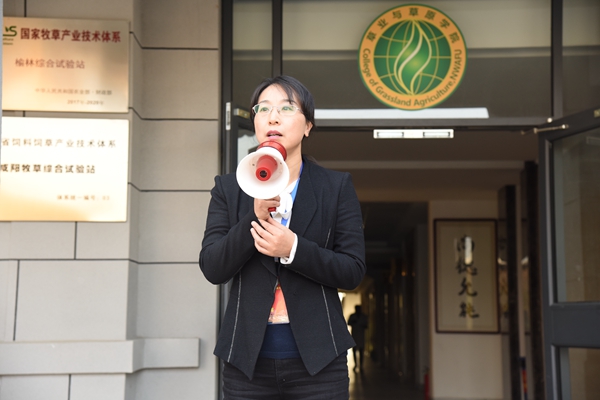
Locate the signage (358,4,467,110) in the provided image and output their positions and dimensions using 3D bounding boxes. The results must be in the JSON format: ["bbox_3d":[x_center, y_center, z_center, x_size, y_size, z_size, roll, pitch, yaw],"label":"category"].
[{"bbox_3d":[0.702,-0.881,6.800,0.665,0.665,0.030,0,-7,1],"label":"signage"}]

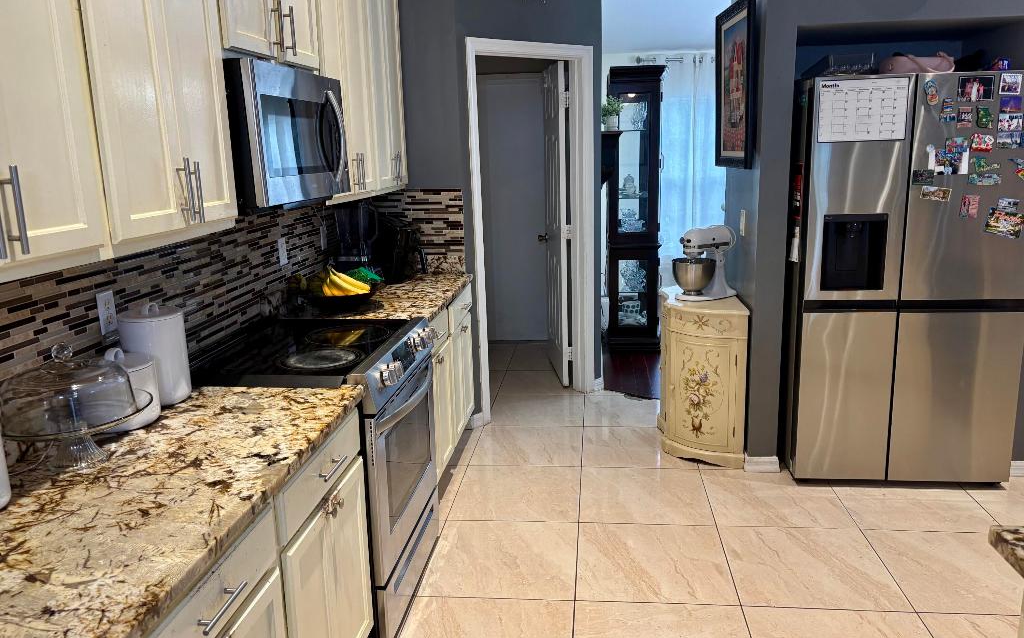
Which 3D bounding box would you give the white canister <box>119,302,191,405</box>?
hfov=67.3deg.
[{"bbox_3d":[-0.974,0.088,2.105,0.160,0.263,0.160,0,13,6],"label":"white canister"}]

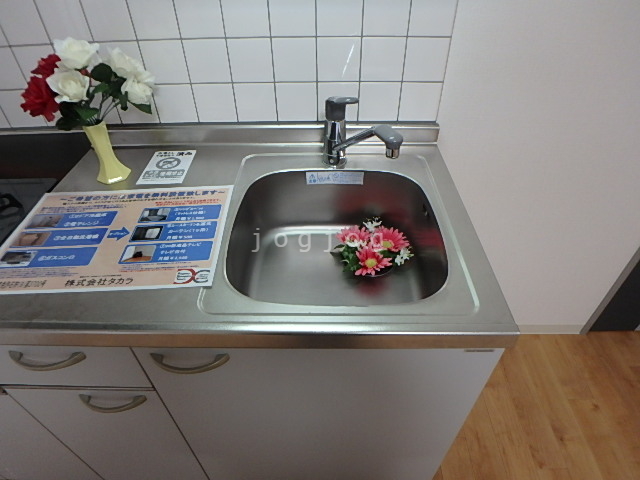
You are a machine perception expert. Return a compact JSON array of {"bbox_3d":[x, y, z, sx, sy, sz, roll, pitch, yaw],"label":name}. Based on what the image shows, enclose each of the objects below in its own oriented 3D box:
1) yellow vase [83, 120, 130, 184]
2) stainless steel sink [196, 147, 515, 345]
[{"bbox_3d":[-0.474,-0.196,0.855,0.069,0.131,0.075,0,41,1],"label":"yellow vase"},{"bbox_3d":[0.041,0.014,0.829,0.478,0.172,0.530,0,43,1],"label":"stainless steel sink"}]

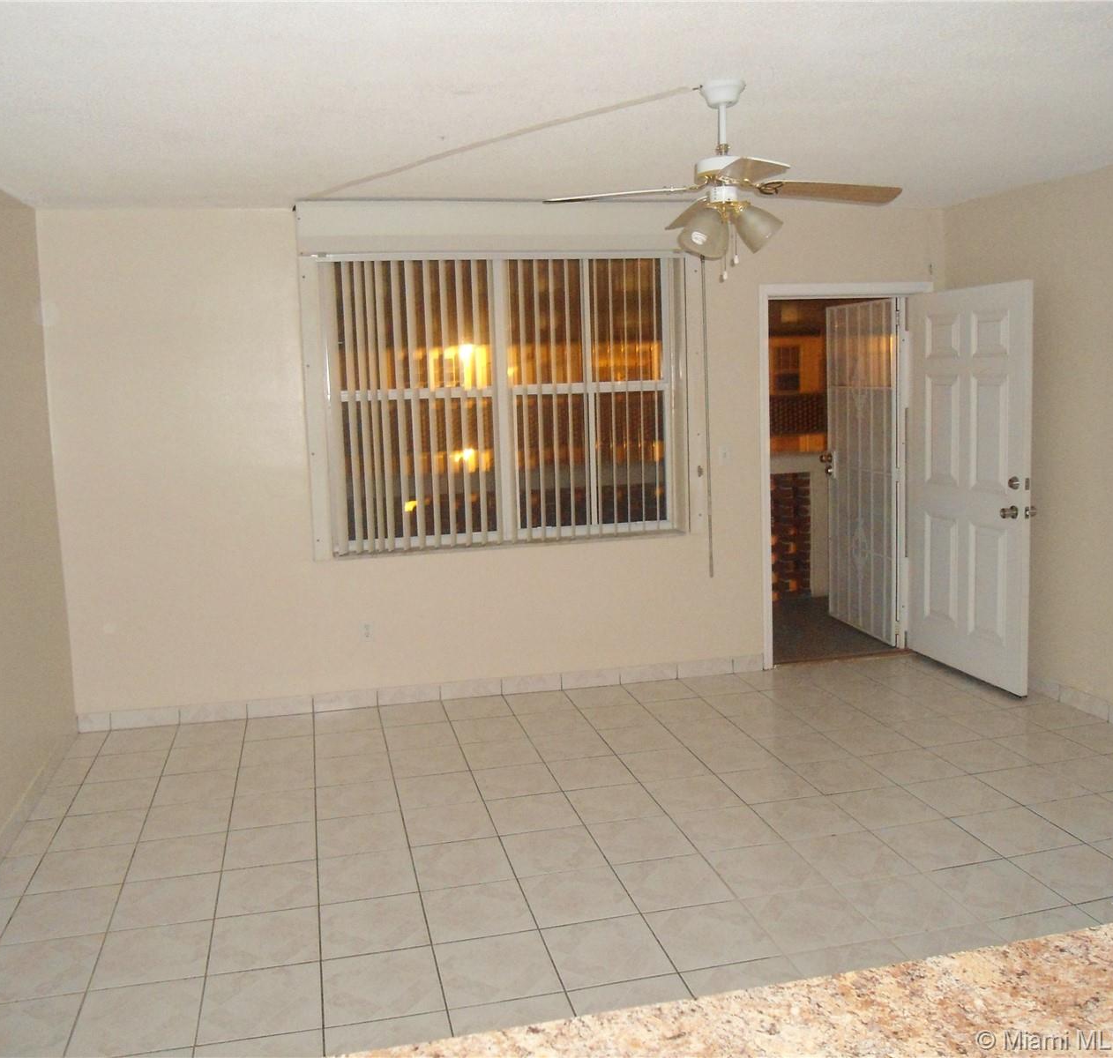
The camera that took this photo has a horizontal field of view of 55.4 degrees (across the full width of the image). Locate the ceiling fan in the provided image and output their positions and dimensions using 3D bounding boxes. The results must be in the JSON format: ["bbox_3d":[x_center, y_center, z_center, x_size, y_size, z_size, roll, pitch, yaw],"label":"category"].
[{"bbox_3d":[0.468,-0.991,2.981,1.020,0.520,1.020,-2,8,-4],"label":"ceiling fan"}]

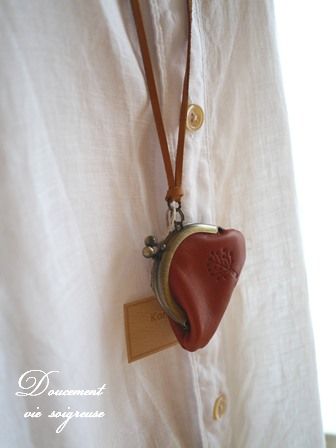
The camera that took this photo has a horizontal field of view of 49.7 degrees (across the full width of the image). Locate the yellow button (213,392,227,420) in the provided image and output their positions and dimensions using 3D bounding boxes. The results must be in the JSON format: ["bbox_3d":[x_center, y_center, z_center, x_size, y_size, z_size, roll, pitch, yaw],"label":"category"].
[{"bbox_3d":[0.025,0.092,0.183,0.003,0.013,0.013,9,7,32],"label":"yellow button"}]

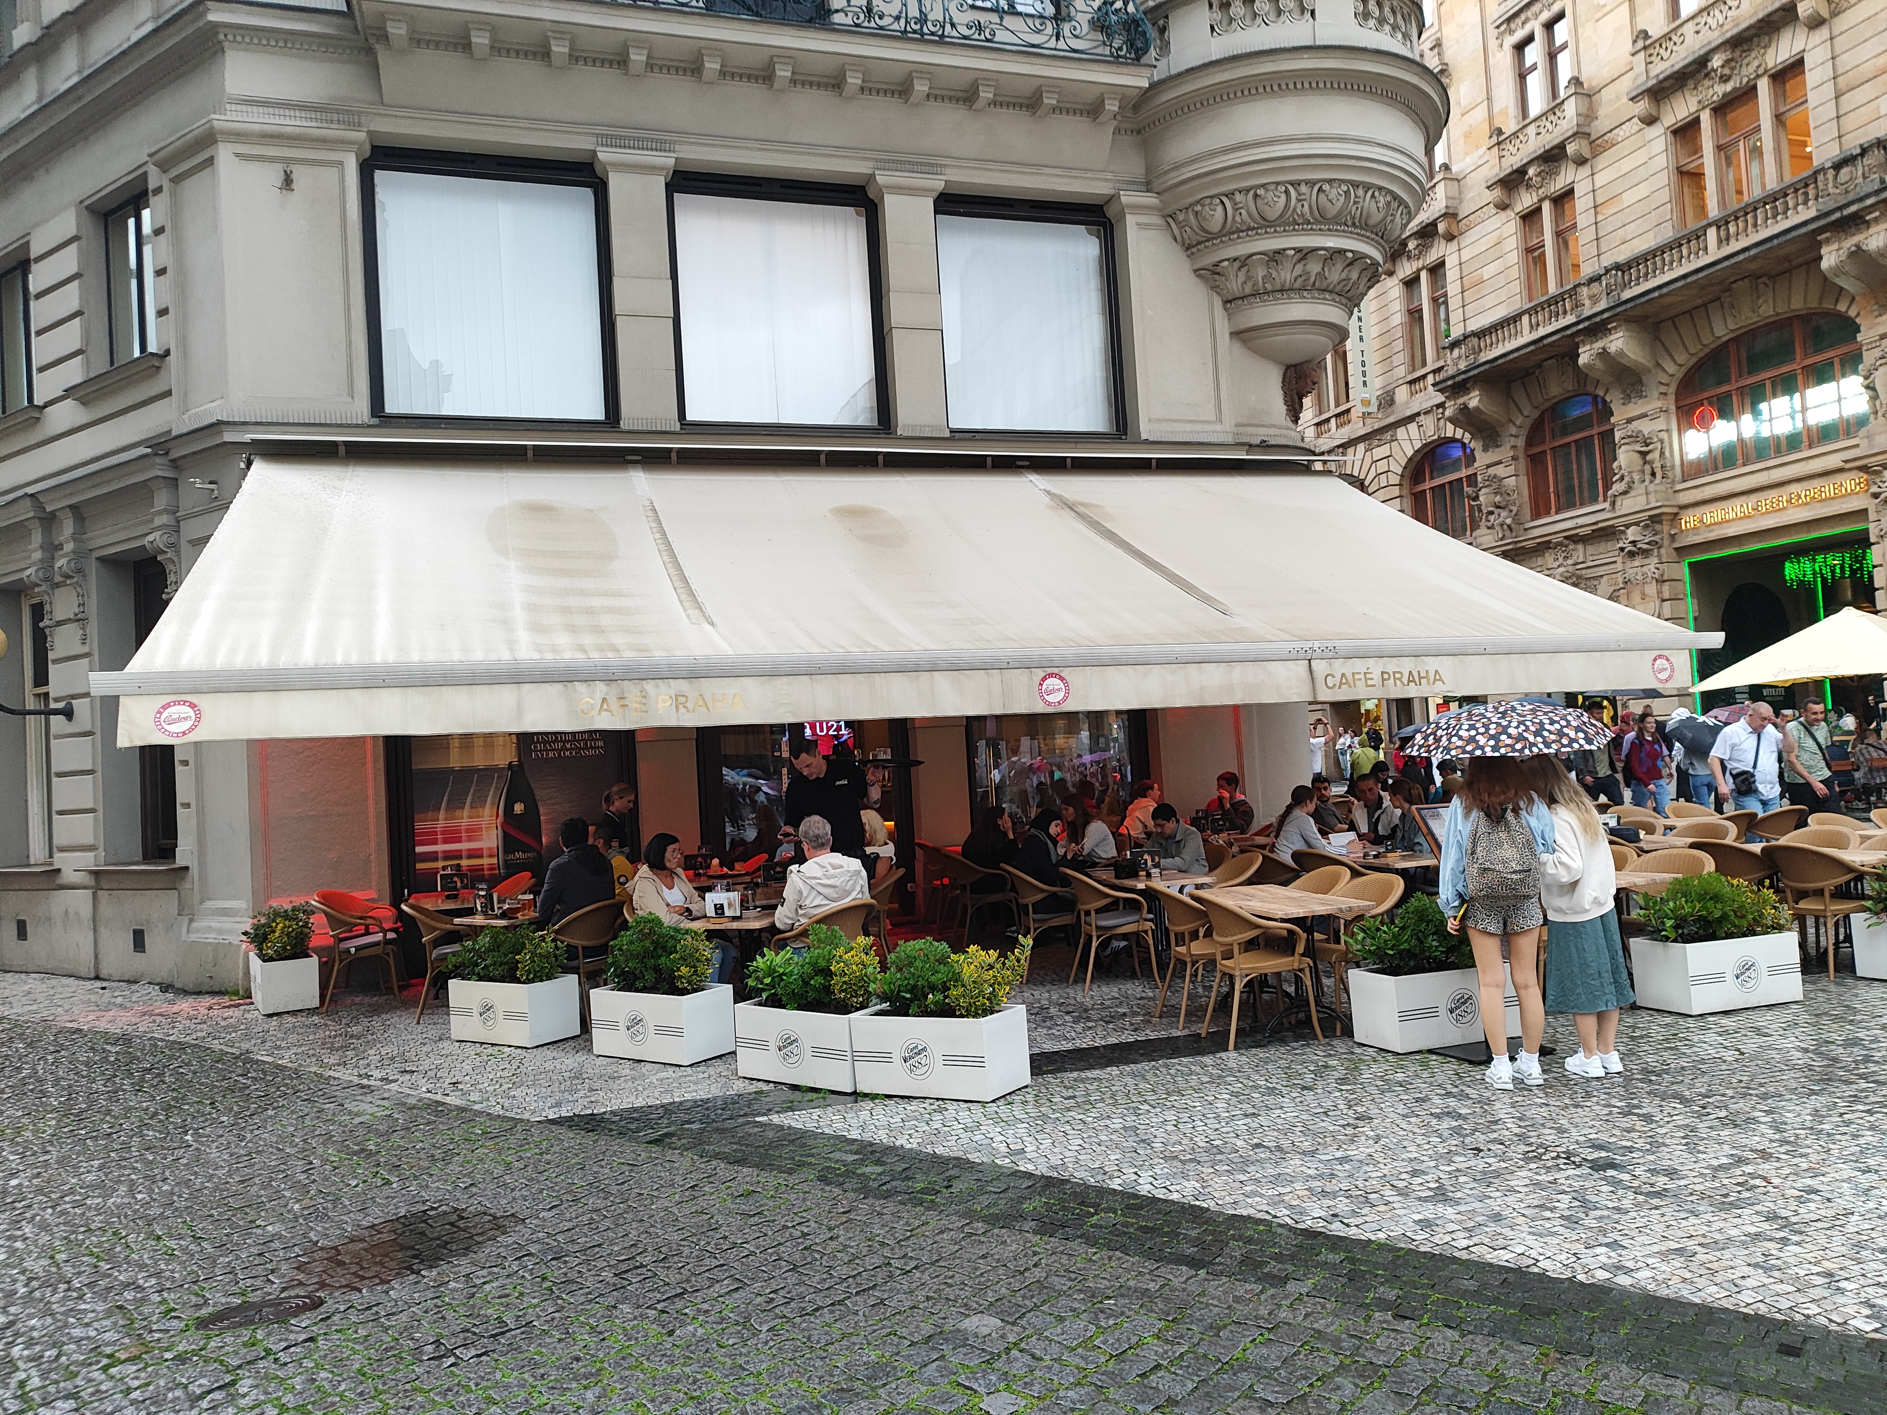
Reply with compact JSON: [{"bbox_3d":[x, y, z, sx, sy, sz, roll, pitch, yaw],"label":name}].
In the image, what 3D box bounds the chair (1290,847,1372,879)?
[{"bbox_3d":[2.884,1.454,9.570,0.626,0.848,0.576,-3,-2,-16],"label":"chair"}]

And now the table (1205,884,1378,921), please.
[{"bbox_3d":[1.949,1.482,7.606,0.646,0.757,1.242,-3,-2,-13],"label":"table"}]

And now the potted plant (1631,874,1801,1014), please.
[{"bbox_3d":[4.505,1.343,7.651,0.811,0.735,0.418,-3,-2,-17],"label":"potted plant"}]

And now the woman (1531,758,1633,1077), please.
[{"bbox_3d":[3.108,0.956,6.387,0.460,1.610,0.400,-3,-2,-22],"label":"woman"}]

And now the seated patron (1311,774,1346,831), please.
[{"bbox_3d":[3.762,1.347,12.503,0.750,1.340,0.550,-5,-3,30],"label":"seated patron"}]

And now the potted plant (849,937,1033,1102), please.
[{"bbox_3d":[-0.033,1.588,6.709,0.808,0.717,0.414,-5,-2,26],"label":"potted plant"}]

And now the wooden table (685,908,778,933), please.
[{"bbox_3d":[-1.257,1.749,8.587,0.700,0.745,0.700,-5,-3,28],"label":"wooden table"}]

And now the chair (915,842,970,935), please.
[{"bbox_3d":[0.056,1.767,13.111,0.610,0.850,0.580,-3,-2,-18],"label":"chair"}]

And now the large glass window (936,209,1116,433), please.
[{"bbox_3d":[0.857,-3.849,13.234,1.889,2.272,0.121,-3,-2,-18],"label":"large glass window"}]

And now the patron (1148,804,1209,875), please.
[{"bbox_3d":[1.944,1.428,10.944,0.800,1.240,0.550,-3,-2,-20],"label":"patron"}]

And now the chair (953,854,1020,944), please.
[{"bbox_3d":[0.320,1.636,11.089,0.626,0.848,0.576,-3,-2,-14],"label":"chair"}]

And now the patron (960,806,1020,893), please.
[{"bbox_3d":[0.484,1.506,11.549,0.780,1.250,0.480,-3,-2,-12],"label":"patron"}]

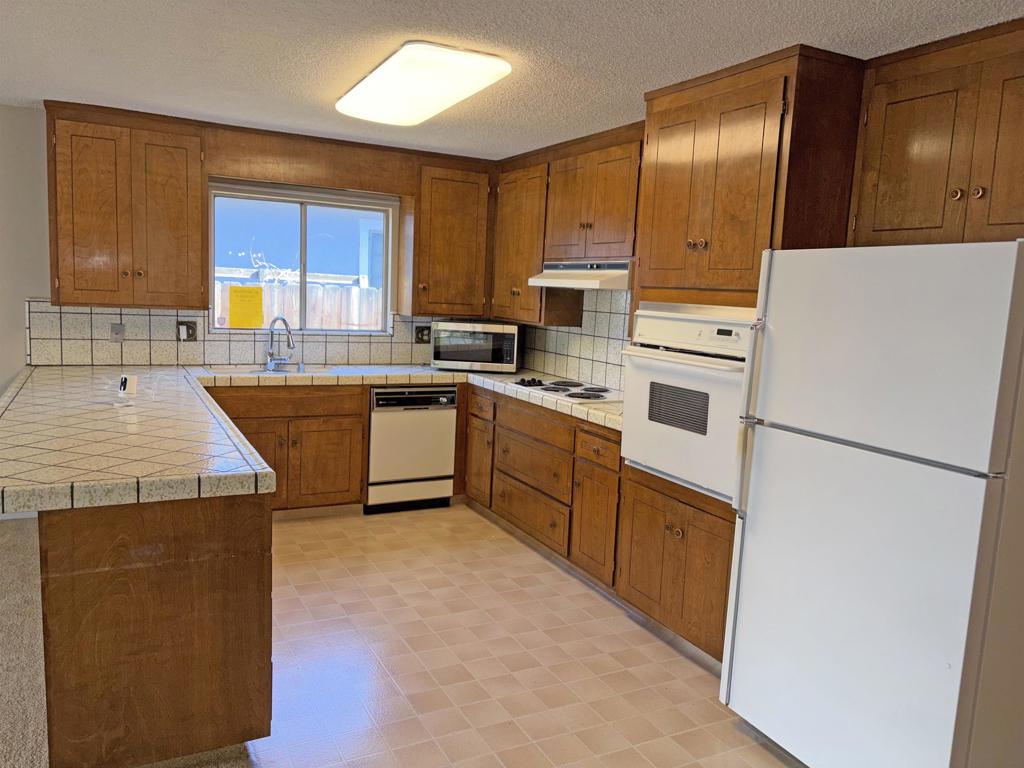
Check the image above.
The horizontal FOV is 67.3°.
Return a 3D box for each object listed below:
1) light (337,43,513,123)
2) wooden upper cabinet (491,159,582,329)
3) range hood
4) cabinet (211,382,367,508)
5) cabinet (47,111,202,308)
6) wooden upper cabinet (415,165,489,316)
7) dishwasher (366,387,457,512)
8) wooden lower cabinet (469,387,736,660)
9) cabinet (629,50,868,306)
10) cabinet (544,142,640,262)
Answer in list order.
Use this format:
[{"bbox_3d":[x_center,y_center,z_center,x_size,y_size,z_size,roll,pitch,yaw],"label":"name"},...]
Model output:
[{"bbox_3d":[-0.455,-1.281,3.403,0.434,0.085,1.232,-1,8,-27],"label":"light"},{"bbox_3d":[0.179,-0.926,5.175,0.319,1.020,0.759,-1,8,-27],"label":"wooden upper cabinet"},{"bbox_3d":[0.488,-0.619,4.401,0.476,0.154,0.838,-1,8,-27],"label":"range hood"},{"bbox_3d":[-1.500,0.395,4.957,0.980,0.840,0.607,-1,8,-27],"label":"cabinet"},{"bbox_3d":[-2.247,-0.974,4.540,0.816,1.040,0.319,-1,8,-27],"label":"cabinet"},{"bbox_3d":[-0.459,-0.989,5.446,0.590,1.020,0.319,-1,8,-27],"label":"wooden upper cabinet"},{"bbox_3d":[-0.773,0.397,5.304,0.602,0.851,0.596,-1,8,-27],"label":"dishwasher"},{"bbox_3d":[0.546,0.592,4.187,0.597,0.850,2.658,-1,8,-27],"label":"wooden lower cabinet"},{"bbox_3d":[1.024,-0.769,3.203,0.597,0.904,0.874,-1,8,-27],"label":"cabinet"},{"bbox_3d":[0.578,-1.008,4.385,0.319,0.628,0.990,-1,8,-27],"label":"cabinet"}]

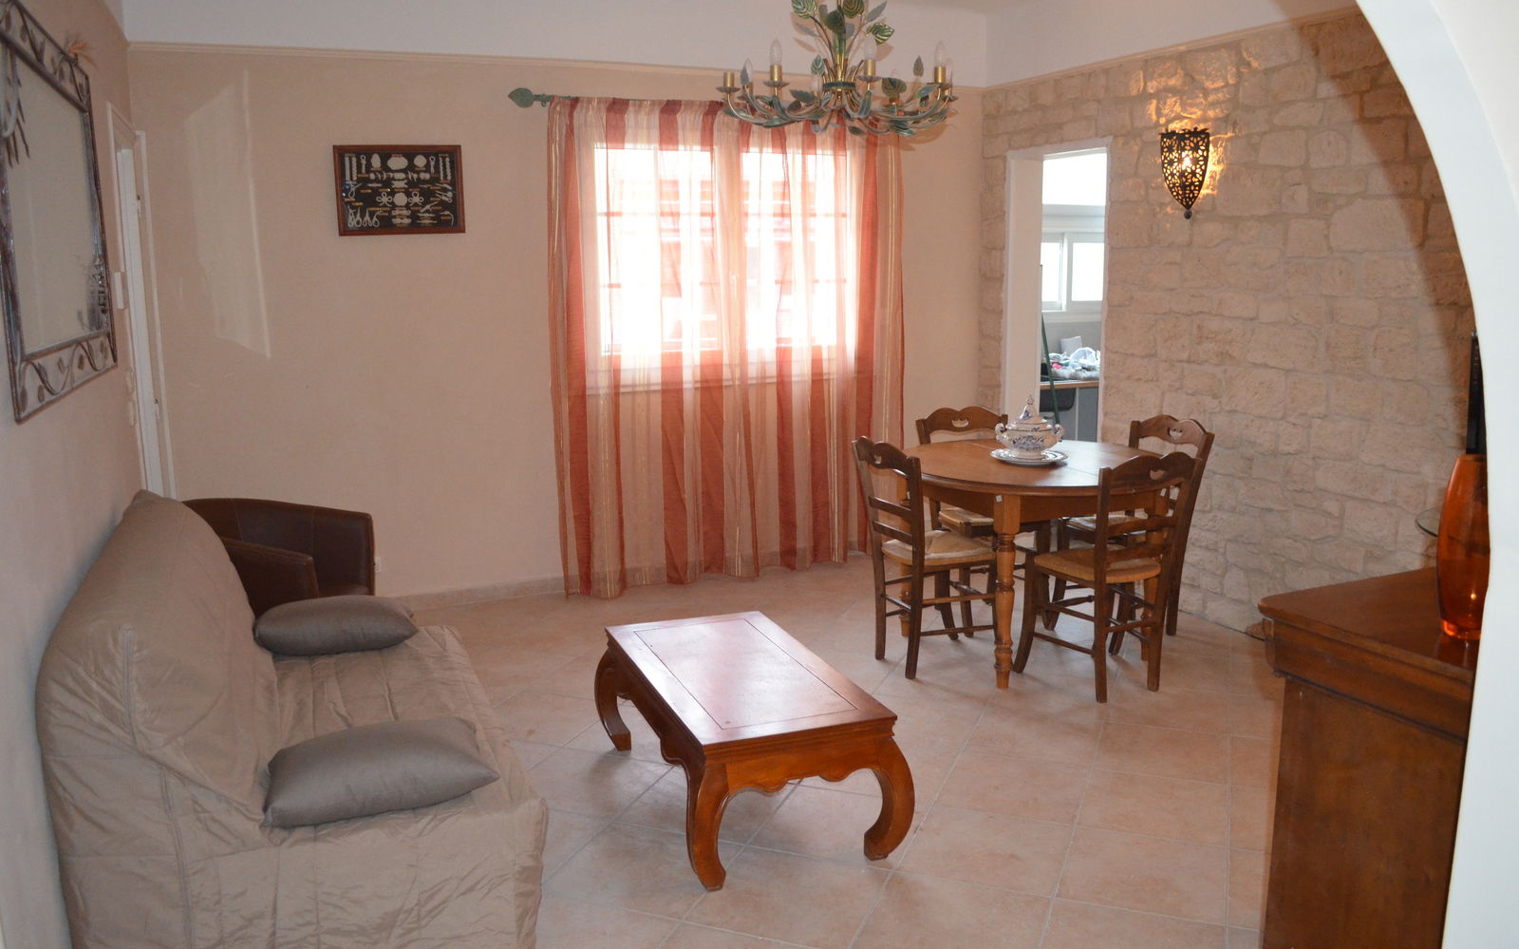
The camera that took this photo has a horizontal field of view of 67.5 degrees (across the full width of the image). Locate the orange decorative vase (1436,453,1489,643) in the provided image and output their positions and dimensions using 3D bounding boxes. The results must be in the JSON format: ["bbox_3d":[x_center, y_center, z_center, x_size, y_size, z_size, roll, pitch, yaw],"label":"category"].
[{"bbox_3d":[1.112,0.097,1.750,0.115,0.275,0.115,-5,10,-22],"label":"orange decorative vase"}]

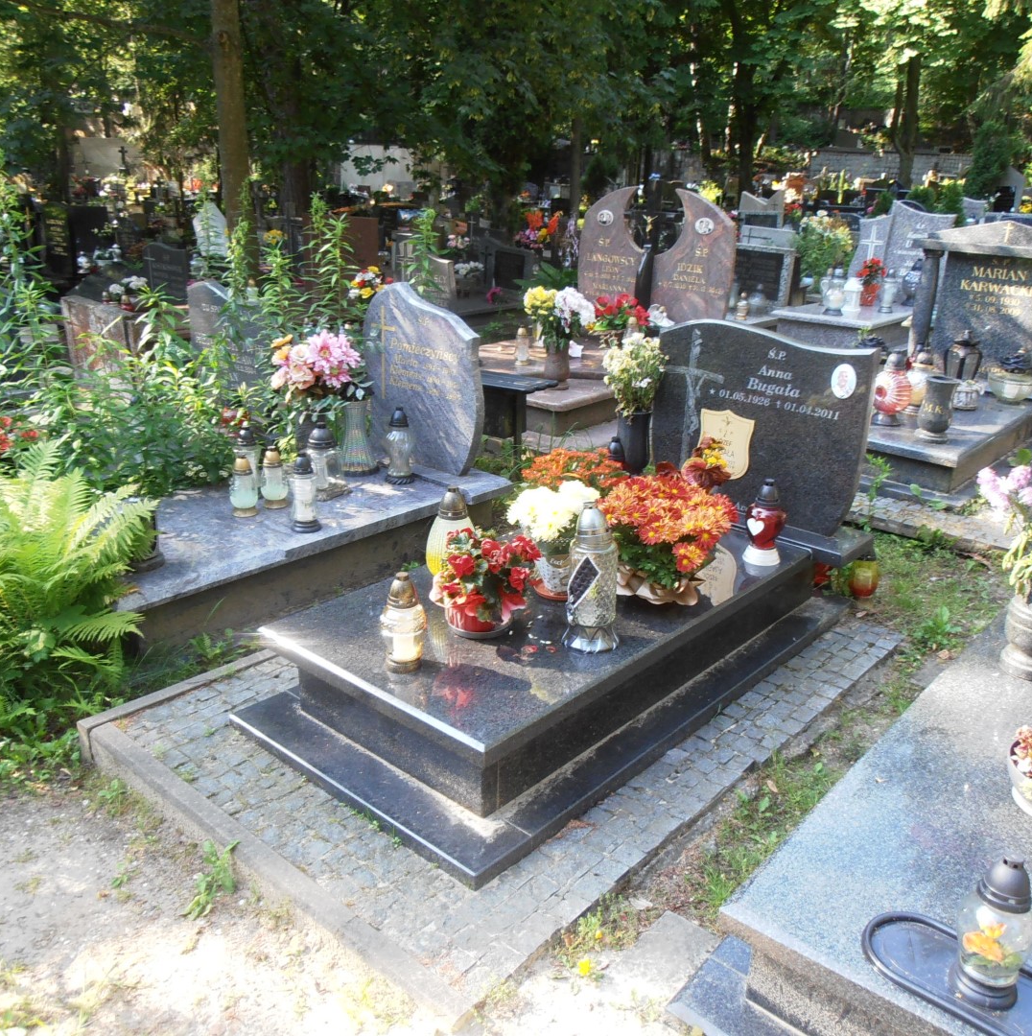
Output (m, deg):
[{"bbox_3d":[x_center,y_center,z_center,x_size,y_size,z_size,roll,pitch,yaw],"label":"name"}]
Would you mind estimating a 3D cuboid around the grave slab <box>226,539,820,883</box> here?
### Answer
[{"bbox_3d":[0.204,0.325,3.002,0.942,0.288,1.936,18,25,38],"label":"grave slab"}]

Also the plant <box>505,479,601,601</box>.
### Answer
[{"bbox_3d":[0.121,0.058,2.782,0.285,0.330,0.285,0,20,0],"label":"plant"}]

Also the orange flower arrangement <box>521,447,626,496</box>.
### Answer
[{"bbox_3d":[0.202,-0.078,3.332,0.370,0.250,0.340,1,20,0],"label":"orange flower arrangement"}]

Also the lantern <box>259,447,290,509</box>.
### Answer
[{"bbox_3d":[-0.937,-0.159,3.717,0.110,0.230,0.110,1,20,0],"label":"lantern"}]

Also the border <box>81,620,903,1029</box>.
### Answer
[{"bbox_3d":[0.032,0.515,2.963,1.518,0.100,2.122,17,26,39],"label":"border"}]

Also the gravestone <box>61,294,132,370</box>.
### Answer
[{"bbox_3d":[-2.461,-1.057,5.736,0.757,0.476,0.111,18,26,38],"label":"gravestone"}]

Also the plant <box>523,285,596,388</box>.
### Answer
[{"bbox_3d":[0.268,-1.091,5.853,0.442,0.596,0.384,2,21,2],"label":"plant"}]

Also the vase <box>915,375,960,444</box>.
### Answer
[{"bbox_3d":[2.046,-0.526,4.646,0.185,0.297,0.185,13,24,32],"label":"vase"}]

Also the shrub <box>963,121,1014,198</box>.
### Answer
[{"bbox_3d":[6.433,-4.469,13.130,0.700,1.791,0.700,9,22,23],"label":"shrub"}]

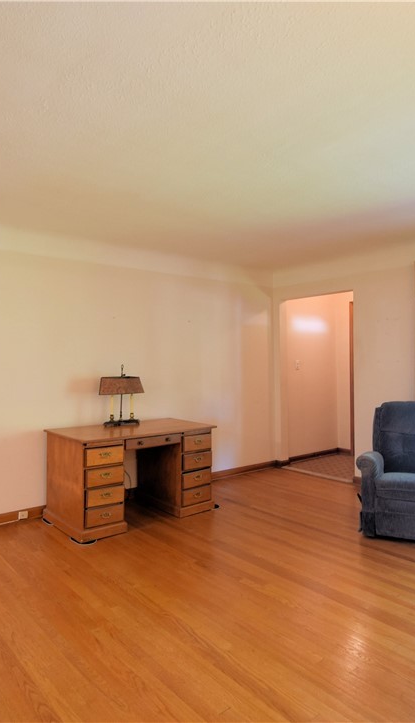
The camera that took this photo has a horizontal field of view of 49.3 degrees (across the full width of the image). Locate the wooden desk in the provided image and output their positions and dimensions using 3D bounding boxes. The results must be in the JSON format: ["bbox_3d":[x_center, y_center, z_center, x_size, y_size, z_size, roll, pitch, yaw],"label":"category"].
[{"bbox_3d":[-0.668,0.963,3.976,1.240,0.738,0.780,0,0,-37],"label":"wooden desk"}]

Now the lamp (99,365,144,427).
[{"bbox_3d":[-0.808,0.314,4.252,0.420,0.566,0.180,0,0,-37],"label":"lamp"}]

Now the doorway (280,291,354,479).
[{"bbox_3d":[1.291,0.286,5.277,0.160,2.063,1.040,0,0,-39],"label":"doorway"}]

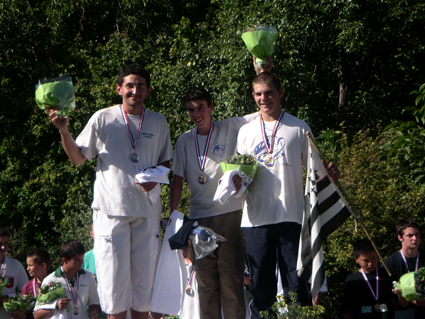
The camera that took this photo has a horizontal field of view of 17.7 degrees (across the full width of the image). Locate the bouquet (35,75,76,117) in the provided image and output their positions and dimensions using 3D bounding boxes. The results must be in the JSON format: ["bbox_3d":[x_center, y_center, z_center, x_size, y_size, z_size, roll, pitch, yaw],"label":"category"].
[{"bbox_3d":[-0.875,-0.357,7.600,0.230,0.240,0.220,-6,-4,0],"label":"bouquet"}]

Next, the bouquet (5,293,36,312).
[{"bbox_3d":[-1.380,1.035,9.800,0.230,0.200,0.230,6,16,0],"label":"bouquet"}]

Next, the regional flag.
[{"bbox_3d":[0.620,0.327,7.550,0.320,0.890,0.250,0,-4,-6],"label":"regional flag"}]

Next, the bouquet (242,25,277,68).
[{"bbox_3d":[0.269,-0.647,7.800,0.200,0.250,0.200,-3,-4,0],"label":"bouquet"}]

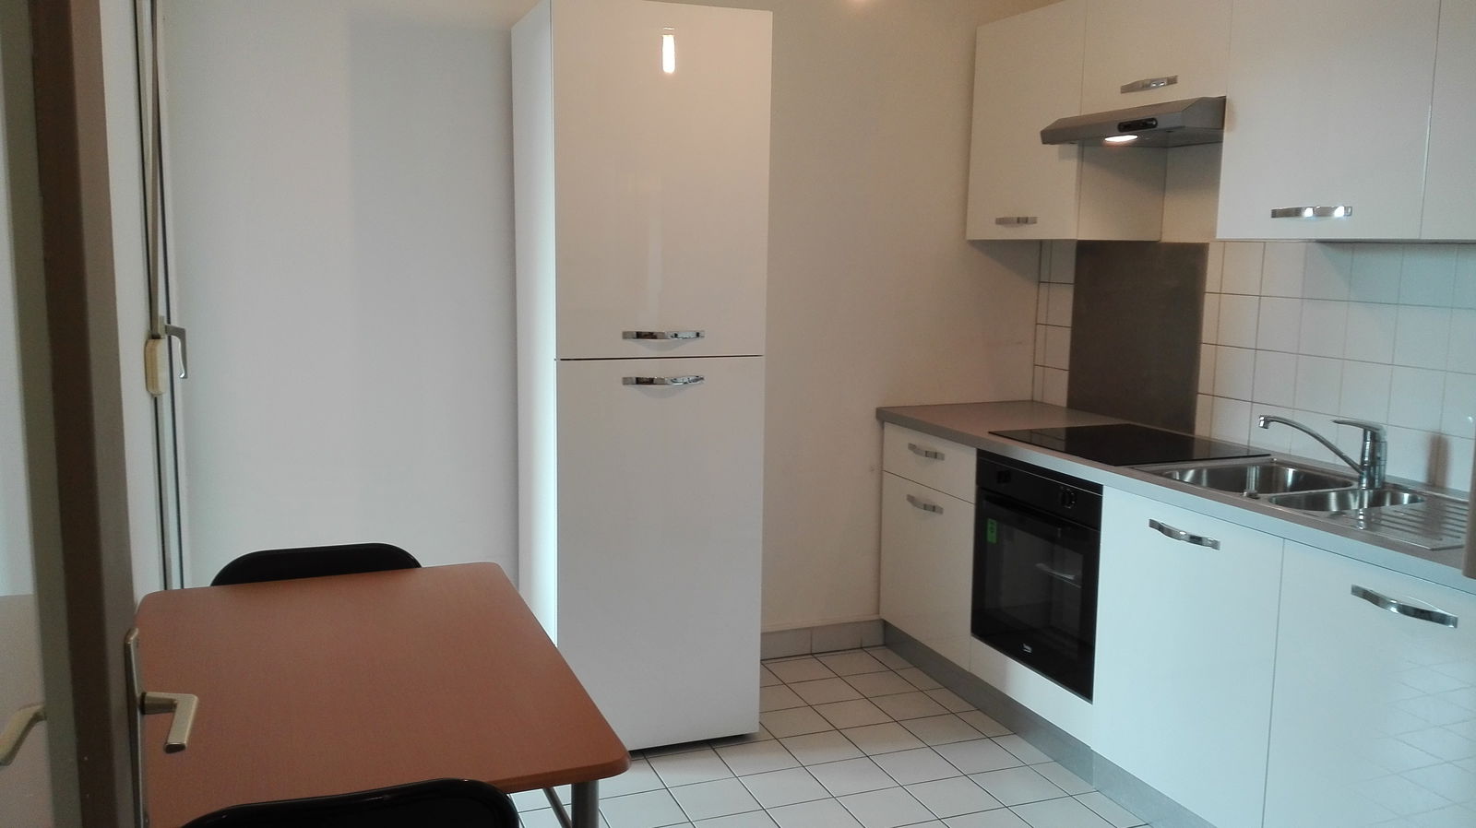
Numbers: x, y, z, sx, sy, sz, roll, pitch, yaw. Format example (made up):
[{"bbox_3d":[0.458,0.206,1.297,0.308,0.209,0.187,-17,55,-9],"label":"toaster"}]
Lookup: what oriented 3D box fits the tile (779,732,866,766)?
[{"bbox_3d":[0.251,1.004,3.159,0.200,0.010,0.181,-2,9,-21],"label":"tile"}]

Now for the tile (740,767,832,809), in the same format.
[{"bbox_3d":[0.129,1.008,2.831,0.203,0.010,0.186,-1,9,-23],"label":"tile"}]

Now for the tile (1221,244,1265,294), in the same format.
[{"bbox_3d":[1.491,-0.428,3.114,0.010,0.152,0.136,-3,9,-24],"label":"tile"}]

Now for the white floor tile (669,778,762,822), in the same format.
[{"bbox_3d":[-0.060,1.010,2.751,0.203,0.010,0.186,-1,9,-23],"label":"white floor tile"}]

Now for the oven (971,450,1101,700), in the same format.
[{"bbox_3d":[1.098,0.442,3.184,0.550,0.610,0.595,-2,8,-21],"label":"oven"}]

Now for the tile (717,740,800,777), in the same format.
[{"bbox_3d":[0.061,1.006,3.077,0.200,0.010,0.200,-2,8,-21],"label":"tile"}]

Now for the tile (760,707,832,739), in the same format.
[{"bbox_3d":[0.175,0.951,3.246,0.203,0.010,0.186,-1,9,-23],"label":"tile"}]

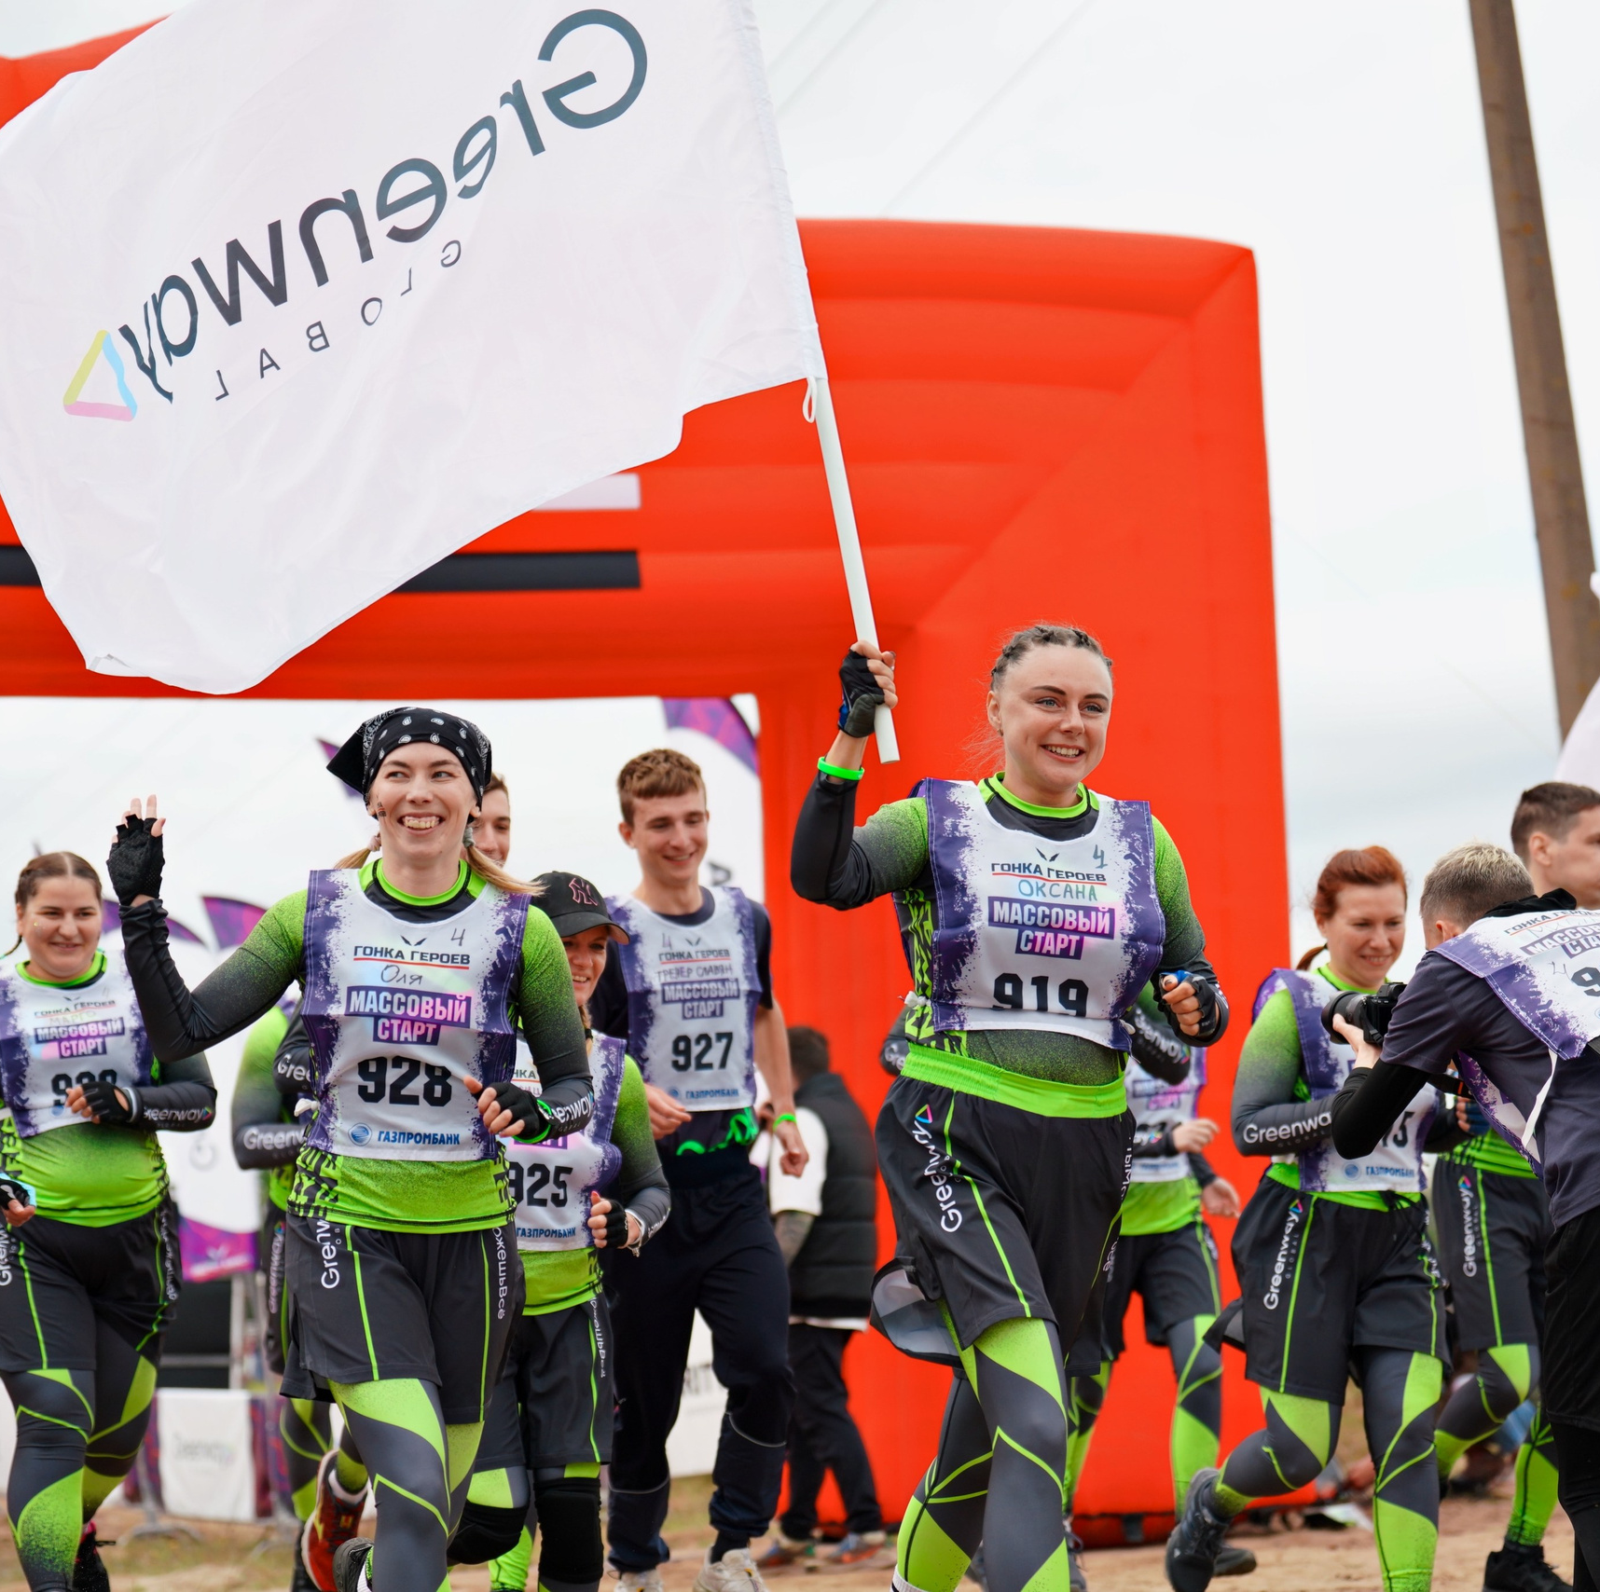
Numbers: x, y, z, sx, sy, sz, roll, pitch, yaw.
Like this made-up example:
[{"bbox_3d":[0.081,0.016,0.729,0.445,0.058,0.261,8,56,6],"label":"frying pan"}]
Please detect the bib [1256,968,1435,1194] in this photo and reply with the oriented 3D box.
[{"bbox_3d":[1.068,0.561,9.150,0.340,0.460,0.260,5,-3,-34],"label":"bib"}]

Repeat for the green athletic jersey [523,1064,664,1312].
[{"bbox_3d":[-0.462,0.675,8.250,0.480,0.530,0.320,4,1,-27],"label":"green athletic jersey"}]

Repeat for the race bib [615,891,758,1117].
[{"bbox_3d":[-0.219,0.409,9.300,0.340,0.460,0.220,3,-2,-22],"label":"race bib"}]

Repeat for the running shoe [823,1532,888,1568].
[{"bbox_3d":[0.180,2.421,14.900,0.280,0.120,0.105,-10,-6,-6],"label":"running shoe"}]

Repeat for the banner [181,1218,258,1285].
[{"bbox_3d":[-3.760,2.935,30.000,0.520,0.450,0.060,0,-8,-7],"label":"banner"}]

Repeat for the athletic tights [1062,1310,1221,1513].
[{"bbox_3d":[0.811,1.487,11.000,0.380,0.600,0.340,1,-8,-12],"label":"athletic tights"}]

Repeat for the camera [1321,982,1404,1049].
[{"bbox_3d":[0.875,0.328,6.950,0.160,0.115,0.140,-6,-10,36],"label":"camera"}]

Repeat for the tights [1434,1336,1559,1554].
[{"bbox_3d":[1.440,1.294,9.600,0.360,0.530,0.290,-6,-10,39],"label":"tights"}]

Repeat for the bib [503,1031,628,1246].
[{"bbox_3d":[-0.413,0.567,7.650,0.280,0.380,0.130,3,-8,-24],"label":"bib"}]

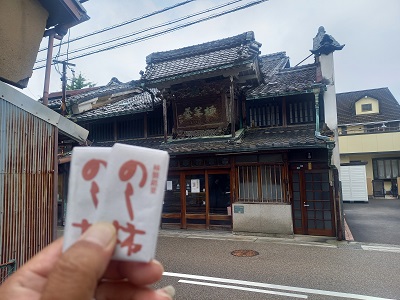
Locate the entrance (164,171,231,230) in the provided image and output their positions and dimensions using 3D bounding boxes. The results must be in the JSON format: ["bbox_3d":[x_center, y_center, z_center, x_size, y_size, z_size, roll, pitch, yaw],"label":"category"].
[{"bbox_3d":[-0.137,1.653,9.709,2.522,1.986,0.150,-4,-6,22],"label":"entrance"}]

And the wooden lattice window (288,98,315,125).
[{"bbox_3d":[3.329,-1.236,9.543,0.860,0.813,0.120,-4,-6,22],"label":"wooden lattice window"}]

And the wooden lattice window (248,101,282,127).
[{"bbox_3d":[2.260,-1.198,9.982,1.152,0.868,0.120,-4,-6,22],"label":"wooden lattice window"}]

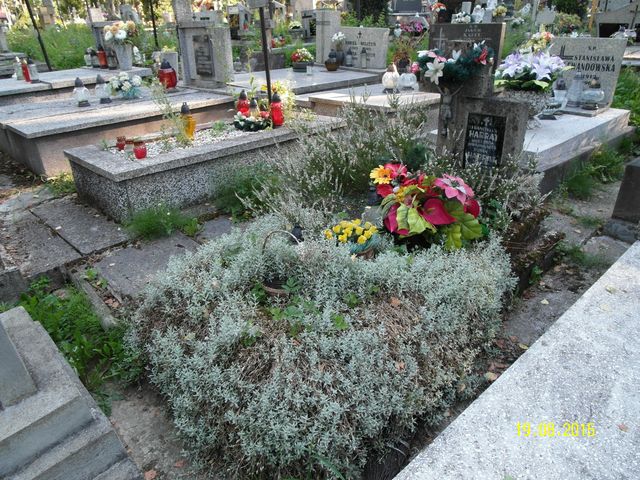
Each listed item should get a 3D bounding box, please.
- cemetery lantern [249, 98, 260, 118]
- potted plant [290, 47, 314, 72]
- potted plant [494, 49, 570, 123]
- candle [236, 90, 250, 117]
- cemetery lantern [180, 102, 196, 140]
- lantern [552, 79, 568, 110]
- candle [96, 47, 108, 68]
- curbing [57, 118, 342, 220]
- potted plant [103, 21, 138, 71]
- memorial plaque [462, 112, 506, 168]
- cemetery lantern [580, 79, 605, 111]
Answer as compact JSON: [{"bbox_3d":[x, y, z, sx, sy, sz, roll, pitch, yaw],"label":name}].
[{"bbox_3d":[-0.598,-1.174,4.037,0.096,0.218,0.096,0,28,0],"label":"cemetery lantern"},{"bbox_3d":[-0.271,-2.809,6.900,0.369,0.347,0.369,1,27,0],"label":"potted plant"},{"bbox_3d":[1.962,-1.418,4.074,0.602,0.579,0.542,21,34,33],"label":"potted plant"},{"bbox_3d":[-0.727,-1.301,4.246,0.120,0.260,0.120,-2,27,0],"label":"candle"},{"bbox_3d":[-1.052,-0.956,3.551,0.098,0.282,0.098,21,34,33],"label":"cemetery lantern"},{"bbox_3d":[2.198,-1.330,4.055,0.140,0.270,0.140,-2,27,0],"label":"lantern"},{"bbox_3d":[-3.020,-2.521,6.121,0.132,0.287,0.132,21,34,33],"label":"candle"},{"bbox_3d":[-0.794,-0.752,3.872,0.773,0.347,2.341,23,34,37],"label":"curbing"},{"bbox_3d":[-3.094,-3.025,6.900,0.470,0.692,0.470,1,27,0],"label":"potted plant"},{"bbox_3d":[1.162,-0.674,3.135,0.270,0.402,0.030,23,34,38],"label":"memorial plaque"},{"bbox_3d":[2.457,-1.310,3.996,0.200,0.260,0.200,-2,27,0],"label":"cemetery lantern"}]

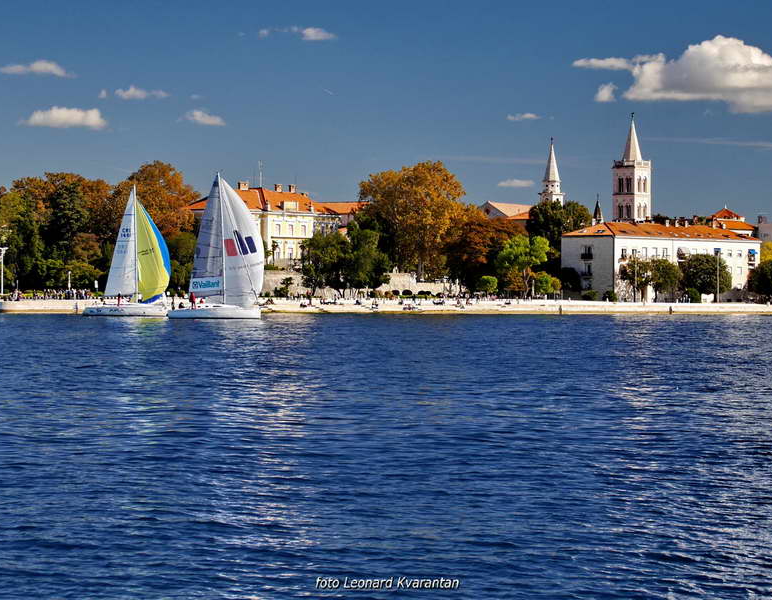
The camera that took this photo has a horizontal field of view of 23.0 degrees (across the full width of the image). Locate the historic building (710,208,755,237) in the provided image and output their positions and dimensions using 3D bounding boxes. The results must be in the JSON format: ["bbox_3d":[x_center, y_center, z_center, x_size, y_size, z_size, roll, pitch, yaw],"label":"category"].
[{"bbox_3d":[105.850,-15.640,590.000,19.000,27.000,19.000,0,0,44],"label":"historic building"}]

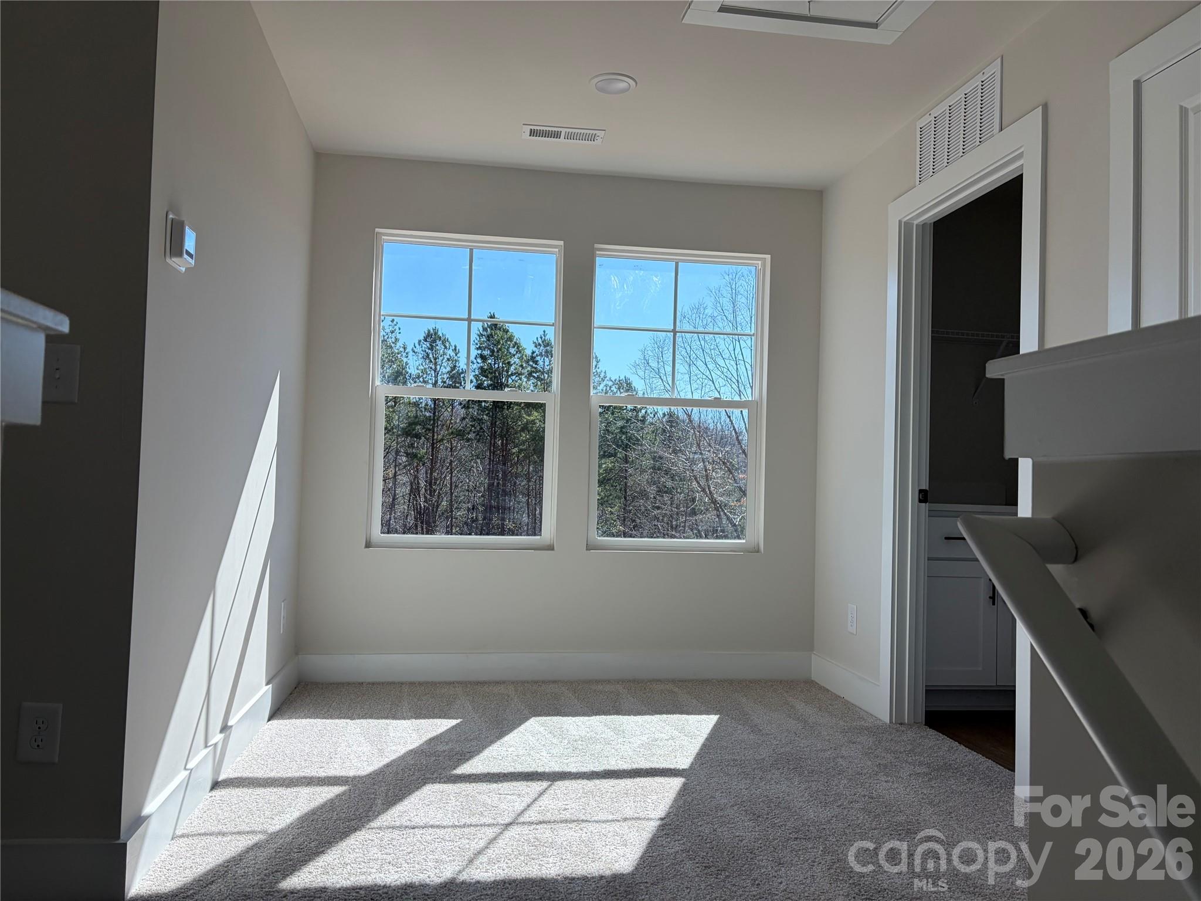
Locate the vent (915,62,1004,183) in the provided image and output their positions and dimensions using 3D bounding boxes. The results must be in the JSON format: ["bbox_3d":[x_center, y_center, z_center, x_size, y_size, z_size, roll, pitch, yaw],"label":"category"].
[{"bbox_3d":[1.299,-1.175,3.288,0.015,0.266,0.560,2,-2,-9],"label":"vent"}]

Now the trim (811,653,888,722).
[{"bbox_3d":[1.106,1.046,4.066,0.016,0.134,0.790,2,-2,-9],"label":"trim"}]

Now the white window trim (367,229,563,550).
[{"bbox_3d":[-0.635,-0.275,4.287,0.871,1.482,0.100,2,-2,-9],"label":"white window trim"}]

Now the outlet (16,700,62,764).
[{"bbox_3d":[-1.209,0.610,1.943,0.082,0.124,0.008,2,-2,-9],"label":"outlet"}]

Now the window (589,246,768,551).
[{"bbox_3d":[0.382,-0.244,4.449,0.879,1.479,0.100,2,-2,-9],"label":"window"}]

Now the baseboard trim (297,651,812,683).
[{"bbox_3d":[-0.167,1.022,4.270,2.450,0.134,0.016,2,-2,-9],"label":"baseboard trim"}]

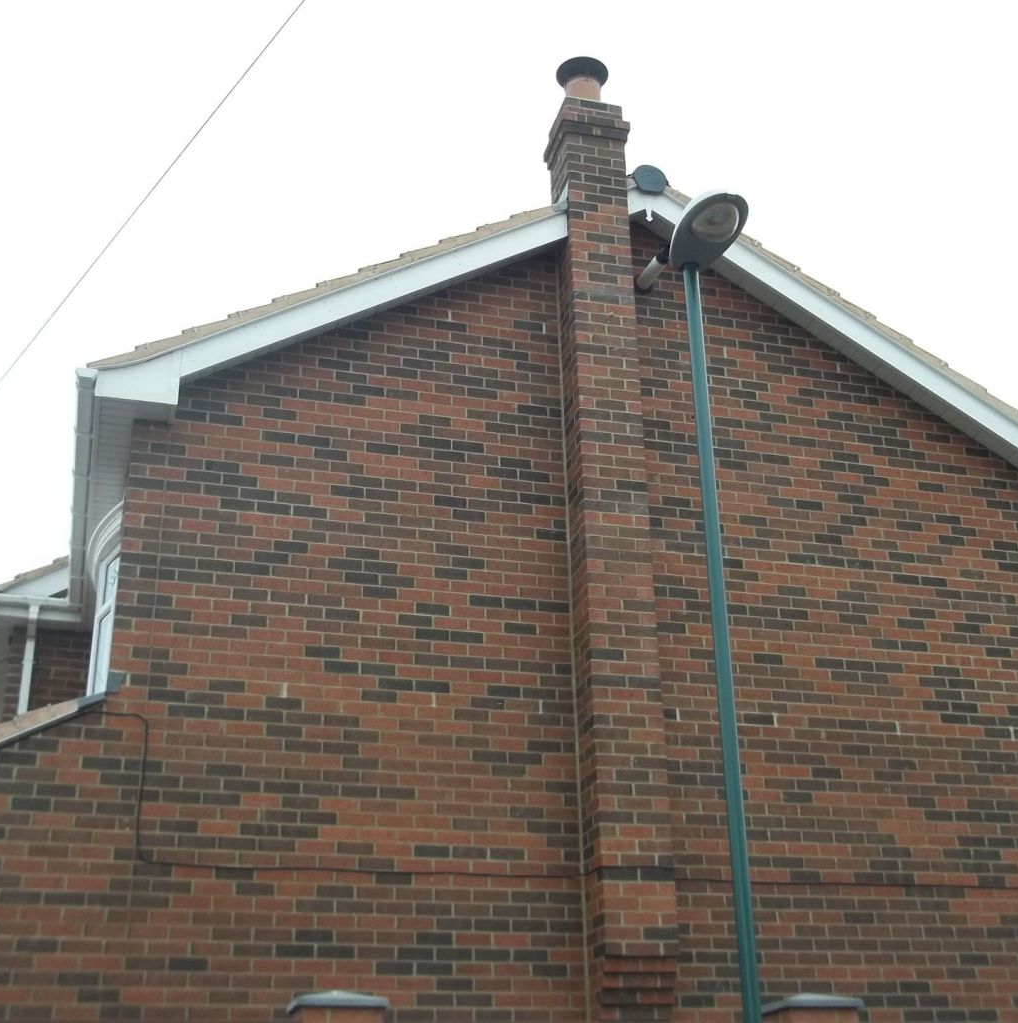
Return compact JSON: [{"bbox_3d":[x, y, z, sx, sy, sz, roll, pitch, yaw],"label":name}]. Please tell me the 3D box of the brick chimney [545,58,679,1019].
[{"bbox_3d":[0.622,-0.041,9.363,0.520,7.200,0.520,6,-24,-16],"label":"brick chimney"}]

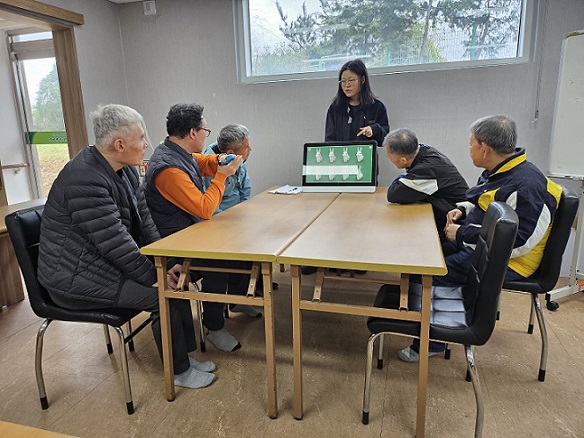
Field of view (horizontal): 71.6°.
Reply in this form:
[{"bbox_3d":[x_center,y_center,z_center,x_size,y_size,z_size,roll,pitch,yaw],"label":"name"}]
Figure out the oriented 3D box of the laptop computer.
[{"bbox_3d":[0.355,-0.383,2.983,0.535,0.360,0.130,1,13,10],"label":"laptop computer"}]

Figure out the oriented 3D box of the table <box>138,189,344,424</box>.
[{"bbox_3d":[-0.073,0.289,2.504,0.580,0.727,1.840,2,13,16],"label":"table"}]

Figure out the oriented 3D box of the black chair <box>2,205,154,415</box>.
[{"bbox_3d":[-0.846,0.366,1.894,0.540,0.870,0.470,1,13,9],"label":"black chair"}]

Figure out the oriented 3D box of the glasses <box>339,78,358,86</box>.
[{"bbox_3d":[0.445,-1.067,3.164,0.140,0.045,0.140,8,15,36],"label":"glasses"}]

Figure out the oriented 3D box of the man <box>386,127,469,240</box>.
[{"bbox_3d":[0.982,0.000,2.664,0.760,1.180,0.520,4,14,24],"label":"man"}]

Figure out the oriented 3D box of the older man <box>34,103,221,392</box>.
[{"bbox_3d":[-0.716,0.154,1.845,0.700,1.300,0.480,0,13,4],"label":"older man"}]

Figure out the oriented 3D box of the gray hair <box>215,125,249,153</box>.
[{"bbox_3d":[-0.398,-0.552,2.738,0.210,0.160,0.170,-7,14,-24],"label":"gray hair"}]

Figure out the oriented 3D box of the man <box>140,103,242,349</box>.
[{"bbox_3d":[-0.530,0.030,2.322,0.660,1.330,0.500,0,13,4],"label":"man"}]

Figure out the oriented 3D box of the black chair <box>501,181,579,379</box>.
[{"bbox_3d":[1.095,0.275,2.128,0.540,0.870,0.480,5,14,26],"label":"black chair"}]

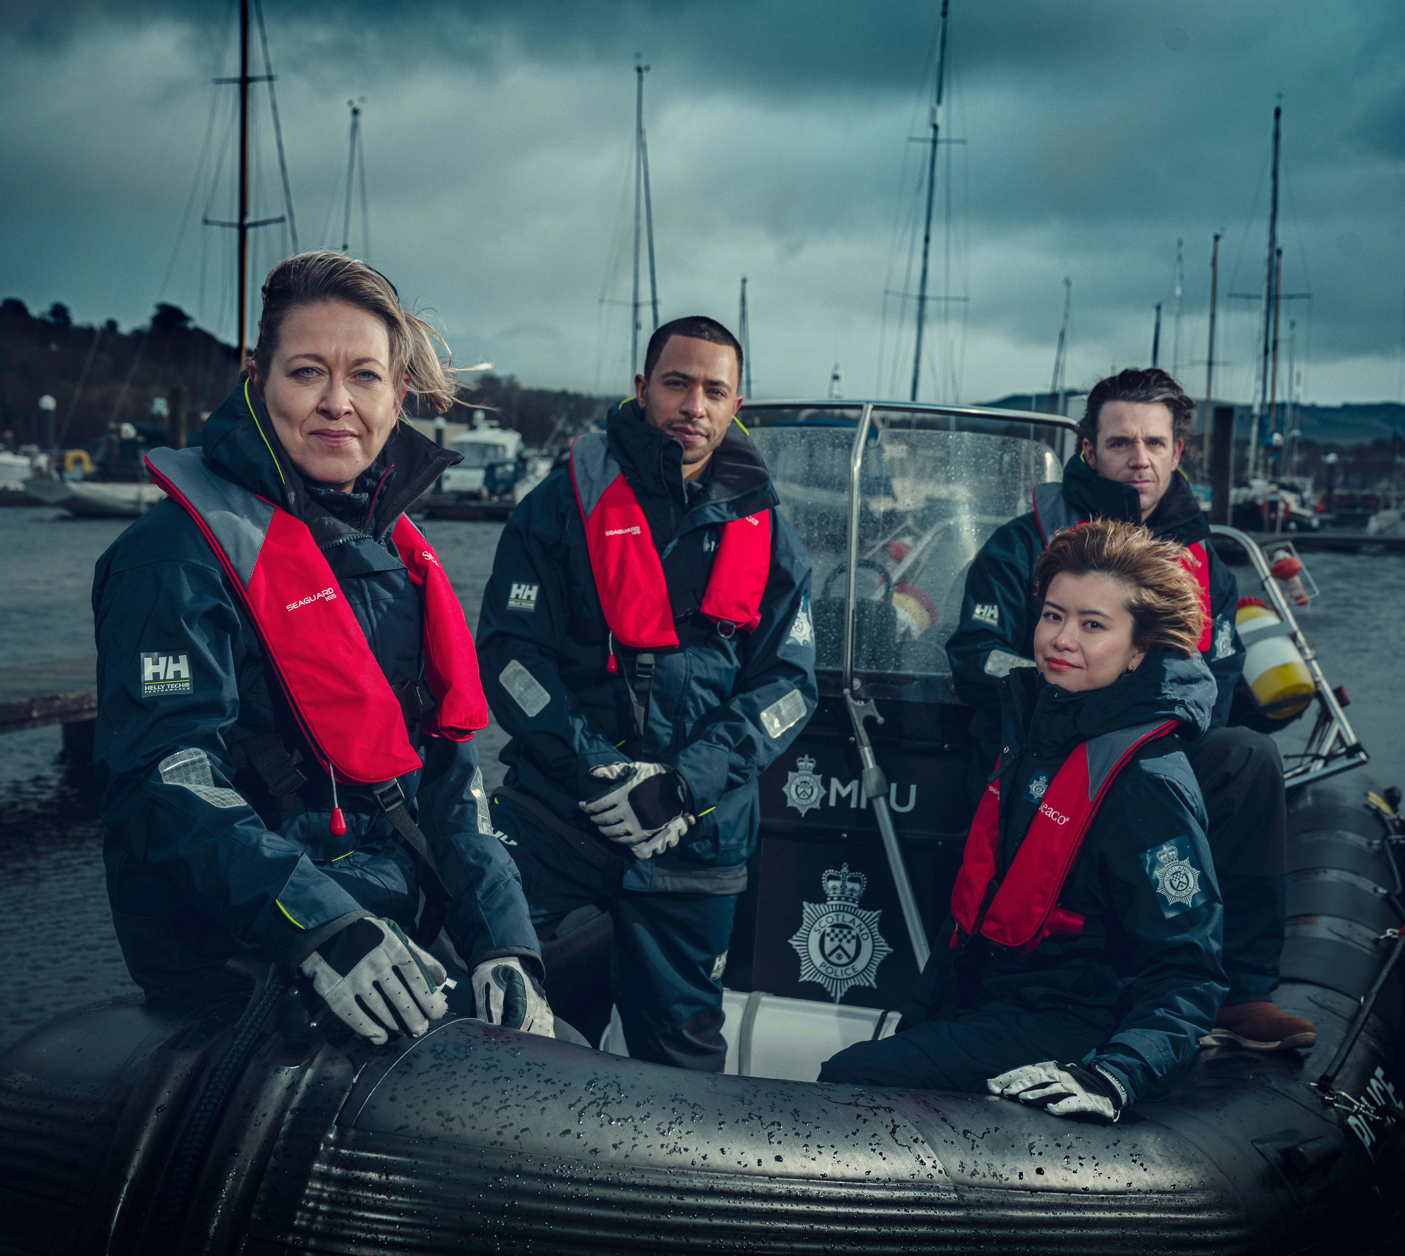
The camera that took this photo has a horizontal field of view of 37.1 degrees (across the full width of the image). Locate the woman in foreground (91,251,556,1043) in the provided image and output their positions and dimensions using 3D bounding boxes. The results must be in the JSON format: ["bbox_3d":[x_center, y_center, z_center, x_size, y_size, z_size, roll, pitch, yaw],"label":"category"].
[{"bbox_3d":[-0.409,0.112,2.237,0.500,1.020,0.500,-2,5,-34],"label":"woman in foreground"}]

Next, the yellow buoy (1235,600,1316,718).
[{"bbox_3d":[1.612,0.087,5.900,0.175,0.330,0.175,-25,3,0],"label":"yellow buoy"}]

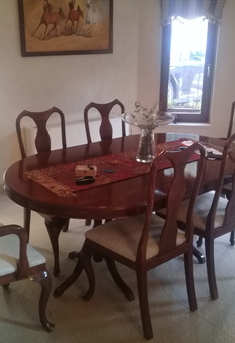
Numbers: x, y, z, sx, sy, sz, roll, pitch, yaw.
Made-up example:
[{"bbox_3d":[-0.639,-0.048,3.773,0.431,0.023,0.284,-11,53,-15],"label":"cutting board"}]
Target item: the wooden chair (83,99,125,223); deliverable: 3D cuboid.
[{"bbox_3d":[0.054,-0.005,3.248,0.510,1.037,0.550,-15,24,-39],"label":"wooden chair"}]

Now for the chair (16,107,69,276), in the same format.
[{"bbox_3d":[-0.391,0.105,2.912,0.510,1.037,0.550,-16,25,-40],"label":"chair"}]

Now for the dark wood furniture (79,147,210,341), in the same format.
[{"bbox_3d":[0.153,0.311,2.321,0.510,1.037,0.550,-14,24,-37],"label":"dark wood furniture"}]

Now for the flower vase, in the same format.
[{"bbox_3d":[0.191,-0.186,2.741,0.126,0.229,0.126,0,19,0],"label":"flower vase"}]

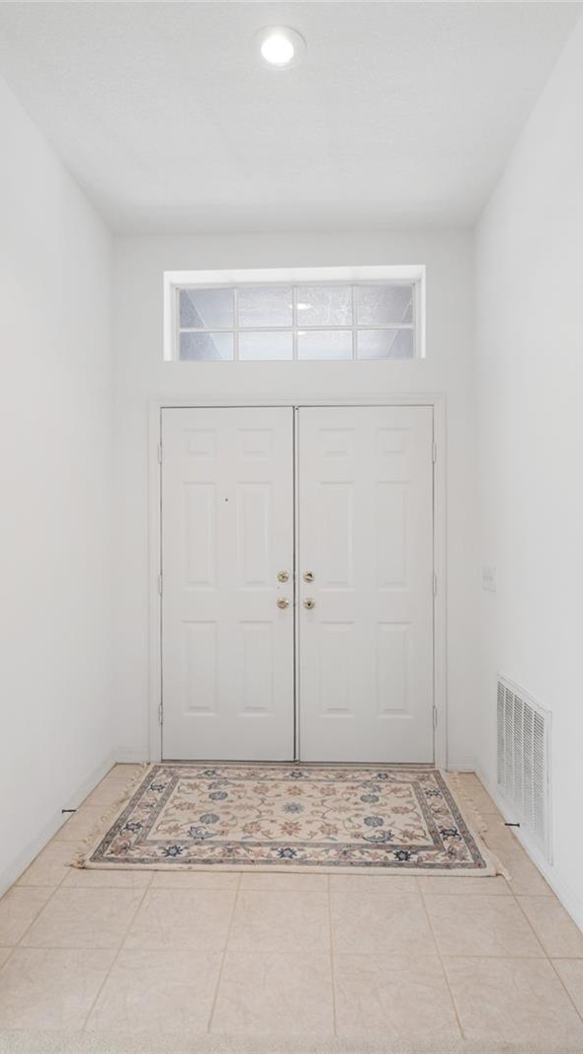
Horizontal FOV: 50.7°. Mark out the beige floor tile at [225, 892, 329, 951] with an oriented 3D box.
[{"bbox_3d":[-0.034,1.330,2.073,0.331,0.010,0.331,0,0,2],"label":"beige floor tile"}]

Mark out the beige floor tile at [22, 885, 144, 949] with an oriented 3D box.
[{"bbox_3d":[-0.693,1.326,2.089,0.330,0.010,0.327,0,0,2],"label":"beige floor tile"}]

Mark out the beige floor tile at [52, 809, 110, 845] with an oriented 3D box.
[{"bbox_3d":[-0.919,1.330,2.750,0.165,0.010,0.327,0,0,2],"label":"beige floor tile"}]

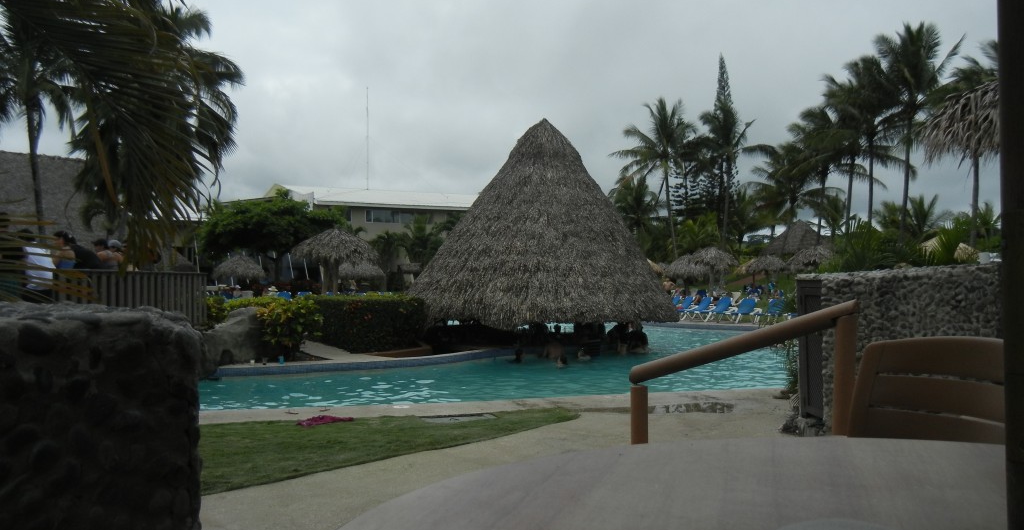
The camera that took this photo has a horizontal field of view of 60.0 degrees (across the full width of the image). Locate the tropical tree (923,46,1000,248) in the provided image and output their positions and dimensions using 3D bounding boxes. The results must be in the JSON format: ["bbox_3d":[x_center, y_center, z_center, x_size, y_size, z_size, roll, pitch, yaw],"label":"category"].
[{"bbox_3d":[24.075,-5.416,46.000,5.200,12.200,5.200,0,-1,0],"label":"tropical tree"}]

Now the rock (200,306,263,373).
[{"bbox_3d":[-5.669,1.491,18.000,1.450,1.400,1.150,0,0,-11],"label":"rock"}]

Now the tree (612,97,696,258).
[{"bbox_3d":[9.634,-4.785,60.000,5.679,13.077,5.600,0,0,0],"label":"tree"}]

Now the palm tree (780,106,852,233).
[{"bbox_3d":[20.586,-4.699,60.000,5.000,12.200,5.000,0,-1,0],"label":"palm tree"}]

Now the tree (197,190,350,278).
[{"bbox_3d":[-13.915,-0.967,52.000,9.000,6.700,8.000,0,-1,0],"label":"tree"}]

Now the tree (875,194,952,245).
[{"bbox_3d":[24.429,-1.403,54.000,4.746,5.895,4.700,0,0,0],"label":"tree"}]

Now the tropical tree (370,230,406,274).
[{"bbox_3d":[-7.793,0.095,56.000,2.800,4.700,2.800,0,-1,0],"label":"tropical tree"}]

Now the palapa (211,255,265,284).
[{"bbox_3d":[-14.176,0.881,46.000,2.800,2.900,2.800,0,-1,0],"label":"palapa"}]

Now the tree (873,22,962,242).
[{"bbox_3d":[22.845,-6.093,50.000,5.070,15.251,5.000,0,0,0],"label":"tree"}]

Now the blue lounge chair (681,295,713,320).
[{"bbox_3d":[7.212,1.696,34.600,0.700,0.980,1.750,-1,-1,39],"label":"blue lounge chair"}]

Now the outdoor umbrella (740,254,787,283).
[{"bbox_3d":[17.104,0.502,60.000,2.907,2.423,2.850,0,0,0],"label":"outdoor umbrella"}]

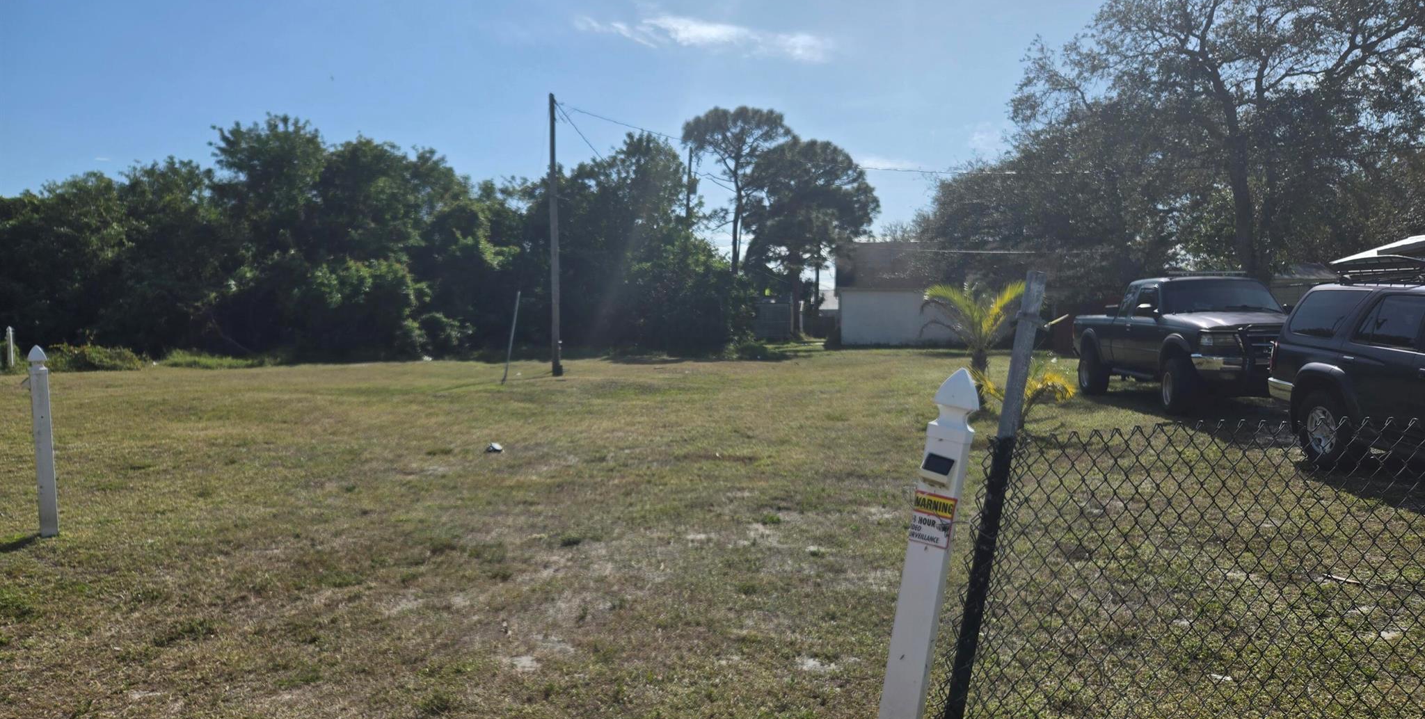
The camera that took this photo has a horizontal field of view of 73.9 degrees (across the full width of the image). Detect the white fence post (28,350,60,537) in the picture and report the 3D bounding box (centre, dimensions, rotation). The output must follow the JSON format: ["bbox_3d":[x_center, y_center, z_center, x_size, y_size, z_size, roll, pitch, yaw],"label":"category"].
[{"bbox_3d":[-4.702,0.579,6.650,0.105,1.345,0.105,-5,4,-40],"label":"white fence post"}]

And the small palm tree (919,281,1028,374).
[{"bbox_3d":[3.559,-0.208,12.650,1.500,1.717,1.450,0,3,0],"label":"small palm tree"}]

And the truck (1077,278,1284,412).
[{"bbox_3d":[6.839,-0.251,13.719,1.870,1.800,5.200,0,3,4],"label":"truck"}]

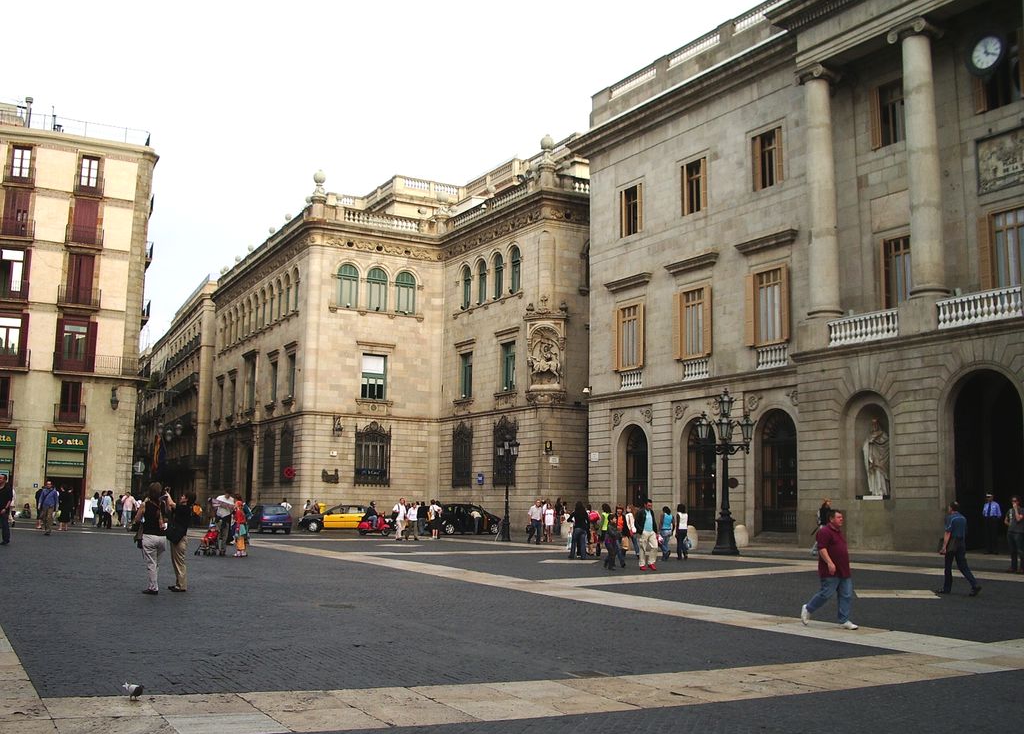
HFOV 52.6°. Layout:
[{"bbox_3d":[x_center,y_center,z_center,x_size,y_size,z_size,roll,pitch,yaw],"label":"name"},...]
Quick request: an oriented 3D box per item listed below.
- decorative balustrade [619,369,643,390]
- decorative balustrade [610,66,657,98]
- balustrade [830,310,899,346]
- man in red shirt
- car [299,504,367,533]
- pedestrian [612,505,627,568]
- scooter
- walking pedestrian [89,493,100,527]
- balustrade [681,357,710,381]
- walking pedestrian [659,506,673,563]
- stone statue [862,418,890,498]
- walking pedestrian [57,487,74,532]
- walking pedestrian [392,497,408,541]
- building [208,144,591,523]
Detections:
[{"bbox_3d":[5.436,0.594,47.299,0.250,0.800,1.650,6,-9,-30],"label":"decorative balustrade"},{"bbox_3d":[5.759,-13.332,48.775,0.300,0.720,3.360,6,-10,-32],"label":"decorative balustrade"},{"bbox_3d":[12.173,-1.295,35.807,0.300,0.940,2.910,6,-10,-32],"label":"balustrade"},{"bbox_3d":[4.751,3.002,15.527,0.850,1.750,0.600,-4,-9,28],"label":"man in red shirt"},{"bbox_3d":[-8.648,7.814,53.300,4.400,1.430,1.740,4,-9,-19],"label":"car"},{"bbox_3d":[2.892,4.524,27.721,0.520,1.660,0.480,3,-9,-17],"label":"pedestrian"},{"bbox_3d":[-6.299,7.196,47.579,1.700,1.080,0.680,-2,-9,19],"label":"scooter"},{"bbox_3d":[-19.308,6.629,48.000,0.480,1.650,0.380,-1,-9,15],"label":"walking pedestrian"},{"bbox_3d":[7.727,0.105,43.483,0.250,0.800,1.680,6,-9,-30],"label":"balustrade"},{"bbox_3d":[4.507,4.889,30.400,0.440,1.620,0.360,3,-8,-15],"label":"walking pedestrian"},{"bbox_3d":[11.656,2.886,33.200,0.650,2.500,0.880,6,-10,-32],"label":"stone statue"},{"bbox_3d":[-17.288,5.486,40.000,0.550,1.660,0.420,2,-8,-10],"label":"walking pedestrian"},{"bbox_3d":[-4.523,6.186,42.000,0.550,1.760,0.450,7,-10,-35],"label":"walking pedestrian"},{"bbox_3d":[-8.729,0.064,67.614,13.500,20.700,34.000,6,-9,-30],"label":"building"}]

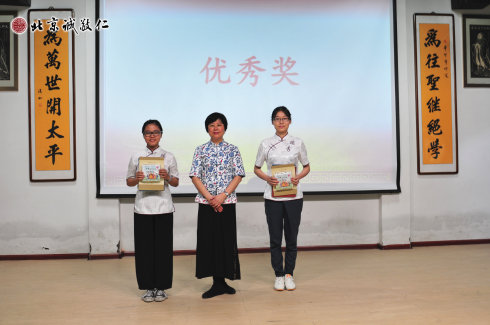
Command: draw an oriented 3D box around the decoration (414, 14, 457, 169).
[{"bbox_3d":[2.531,-0.907,6.480,0.575,2.140,0.030,-1,0,-5],"label":"decoration"}]

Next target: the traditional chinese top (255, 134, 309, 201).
[{"bbox_3d":[0.339,0.041,4.420,0.470,0.595,0.270,-1,0,1],"label":"traditional chinese top"}]

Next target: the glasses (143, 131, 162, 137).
[{"bbox_3d":[-0.774,-0.241,4.120,0.142,0.045,0.130,-1,0,-2],"label":"glasses"}]

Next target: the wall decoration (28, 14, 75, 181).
[{"bbox_3d":[-2.381,-0.829,6.050,0.575,2.140,0.030,-1,0,-5],"label":"wall decoration"}]

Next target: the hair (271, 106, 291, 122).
[{"bbox_3d":[0.330,-0.426,4.420,0.172,0.155,0.190,-1,0,1],"label":"hair"}]

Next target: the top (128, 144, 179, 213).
[{"bbox_3d":[-0.782,0.157,4.160,0.435,0.560,0.270,-1,0,-2],"label":"top"}]

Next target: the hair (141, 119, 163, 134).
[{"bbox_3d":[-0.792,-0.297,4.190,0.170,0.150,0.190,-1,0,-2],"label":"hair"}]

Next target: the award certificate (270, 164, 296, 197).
[{"bbox_3d":[0.340,0.161,4.250,0.205,0.275,0.025,-1,0,0],"label":"award certificate"}]

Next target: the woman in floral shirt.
[{"bbox_3d":[-0.236,0.367,4.240,0.470,1.585,0.330,-1,0,-1],"label":"woman in floral shirt"}]

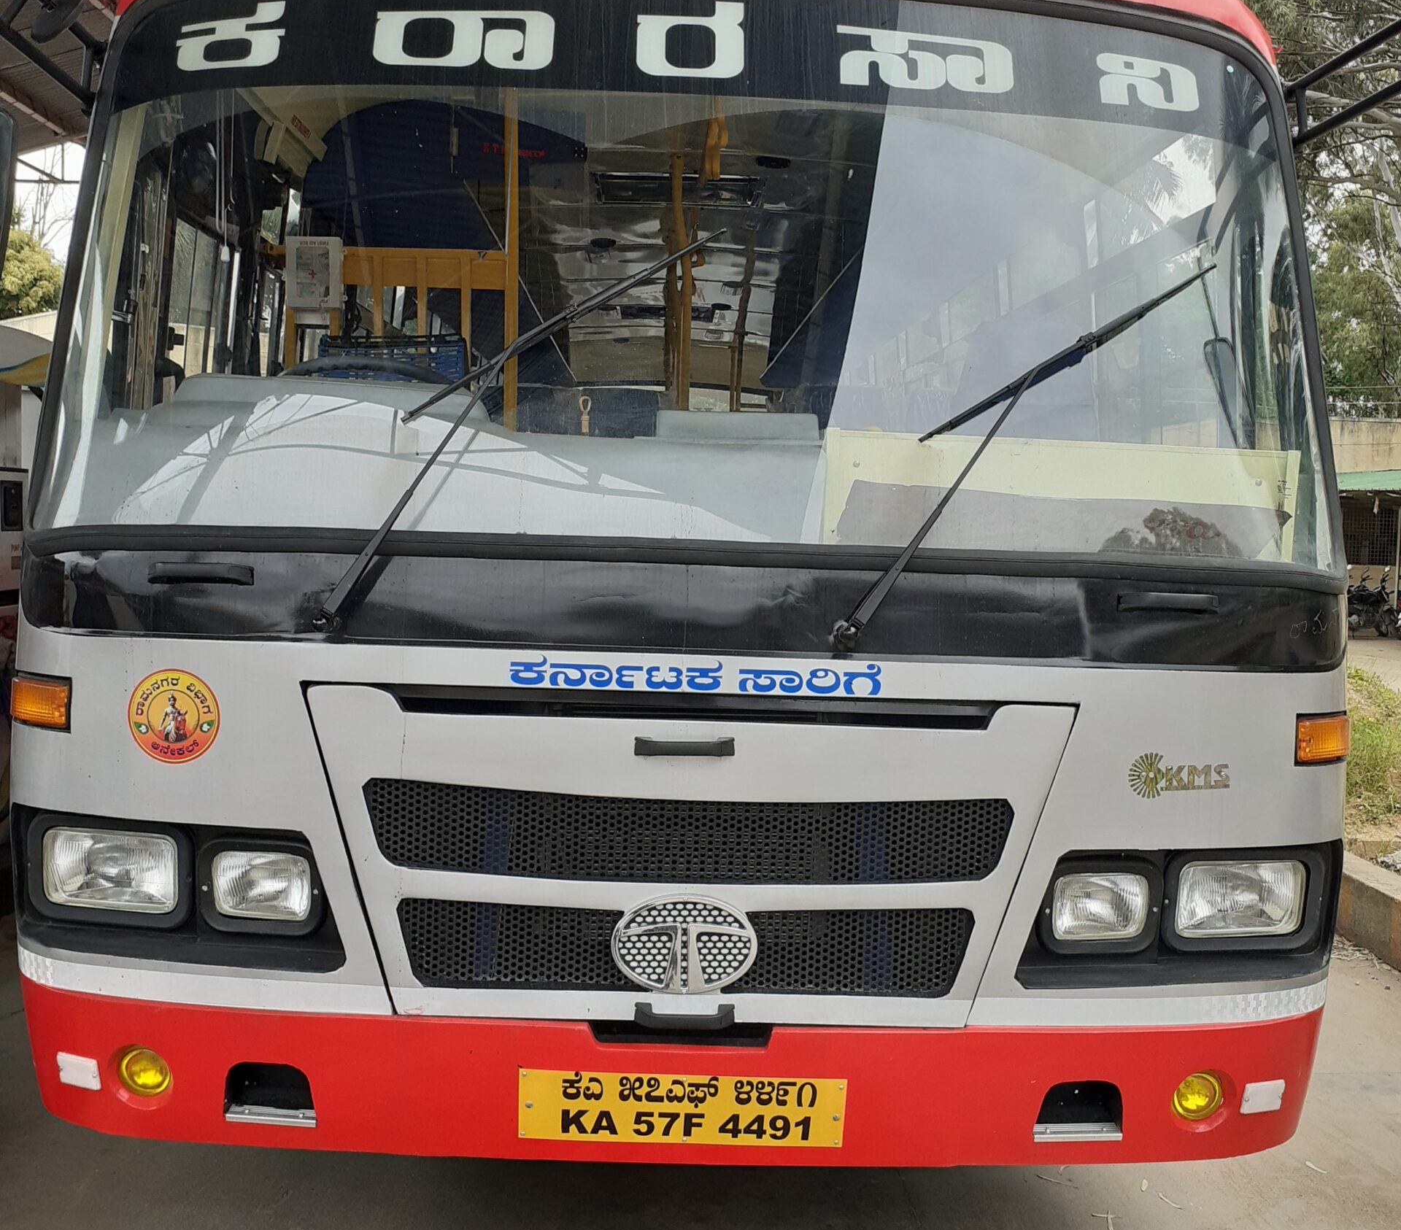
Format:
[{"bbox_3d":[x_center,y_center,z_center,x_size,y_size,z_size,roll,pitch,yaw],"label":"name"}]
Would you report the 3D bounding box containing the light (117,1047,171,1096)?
[{"bbox_3d":[-0.978,0.806,2.596,0.097,0.088,0.060,2,2,3],"label":"light"}]

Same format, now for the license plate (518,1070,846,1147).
[{"bbox_3d":[-0.030,0.849,2.516,0.568,0.121,0.015,2,2,-2],"label":"license plate"}]

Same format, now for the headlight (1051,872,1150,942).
[{"bbox_3d":[0.714,0.521,2.637,0.182,0.118,0.070,1,2,-5],"label":"headlight"}]

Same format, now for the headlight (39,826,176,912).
[{"bbox_3d":[-1.041,0.449,2.612,0.250,0.140,0.080,2,2,3],"label":"headlight"}]

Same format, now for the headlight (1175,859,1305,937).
[{"bbox_3d":[0.979,0.516,2.689,0.250,0.138,0.080,1,2,-7],"label":"headlight"}]

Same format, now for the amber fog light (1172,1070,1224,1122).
[{"bbox_3d":[0.897,0.872,2.667,0.098,0.088,0.060,1,2,-7],"label":"amber fog light"}]

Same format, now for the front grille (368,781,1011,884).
[{"bbox_3d":[-0.017,0.382,2.520,1.122,0.160,0.050,2,2,-2],"label":"front grille"}]

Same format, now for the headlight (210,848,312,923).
[{"bbox_3d":[-0.766,0.473,2.580,0.174,0.114,0.070,2,2,1],"label":"headlight"}]

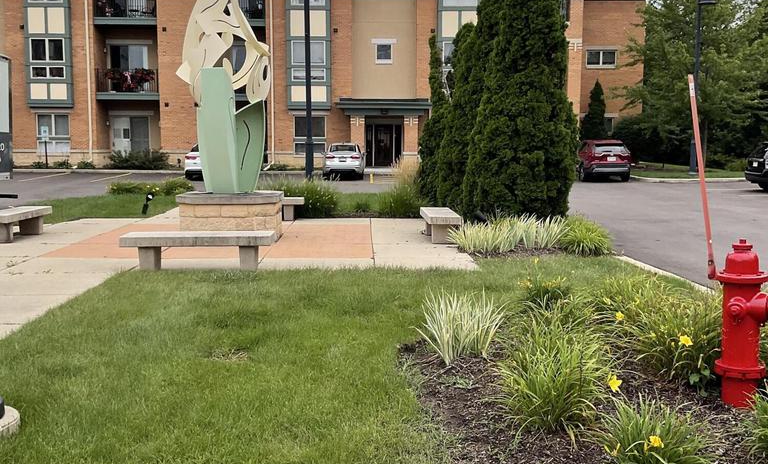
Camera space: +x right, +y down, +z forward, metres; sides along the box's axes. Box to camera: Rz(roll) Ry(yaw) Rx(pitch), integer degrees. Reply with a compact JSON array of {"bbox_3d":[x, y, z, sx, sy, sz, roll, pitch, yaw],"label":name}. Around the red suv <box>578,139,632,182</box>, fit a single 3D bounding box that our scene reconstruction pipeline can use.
[{"bbox_3d":[9.013,-3.064,36.381,1.855,1.690,4.600,0,6,-1],"label":"red suv"}]

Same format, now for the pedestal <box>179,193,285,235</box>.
[{"bbox_3d":[-2.422,-0.248,13.824,1.580,0.720,1.400,0,6,-2],"label":"pedestal"}]

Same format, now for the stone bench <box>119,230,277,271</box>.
[{"bbox_3d":[-2.297,0.248,10.696,1.829,0.435,0.469,0,6,-2],"label":"stone bench"}]

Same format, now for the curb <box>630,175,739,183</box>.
[{"bbox_3d":[12.516,-2.221,36.086,4.500,0.170,1.200,0,7,0],"label":"curb"}]

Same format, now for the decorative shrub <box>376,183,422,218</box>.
[{"bbox_3d":[0.302,-0.670,17.157,0.880,0.680,0.900,0,7,0],"label":"decorative shrub"}]

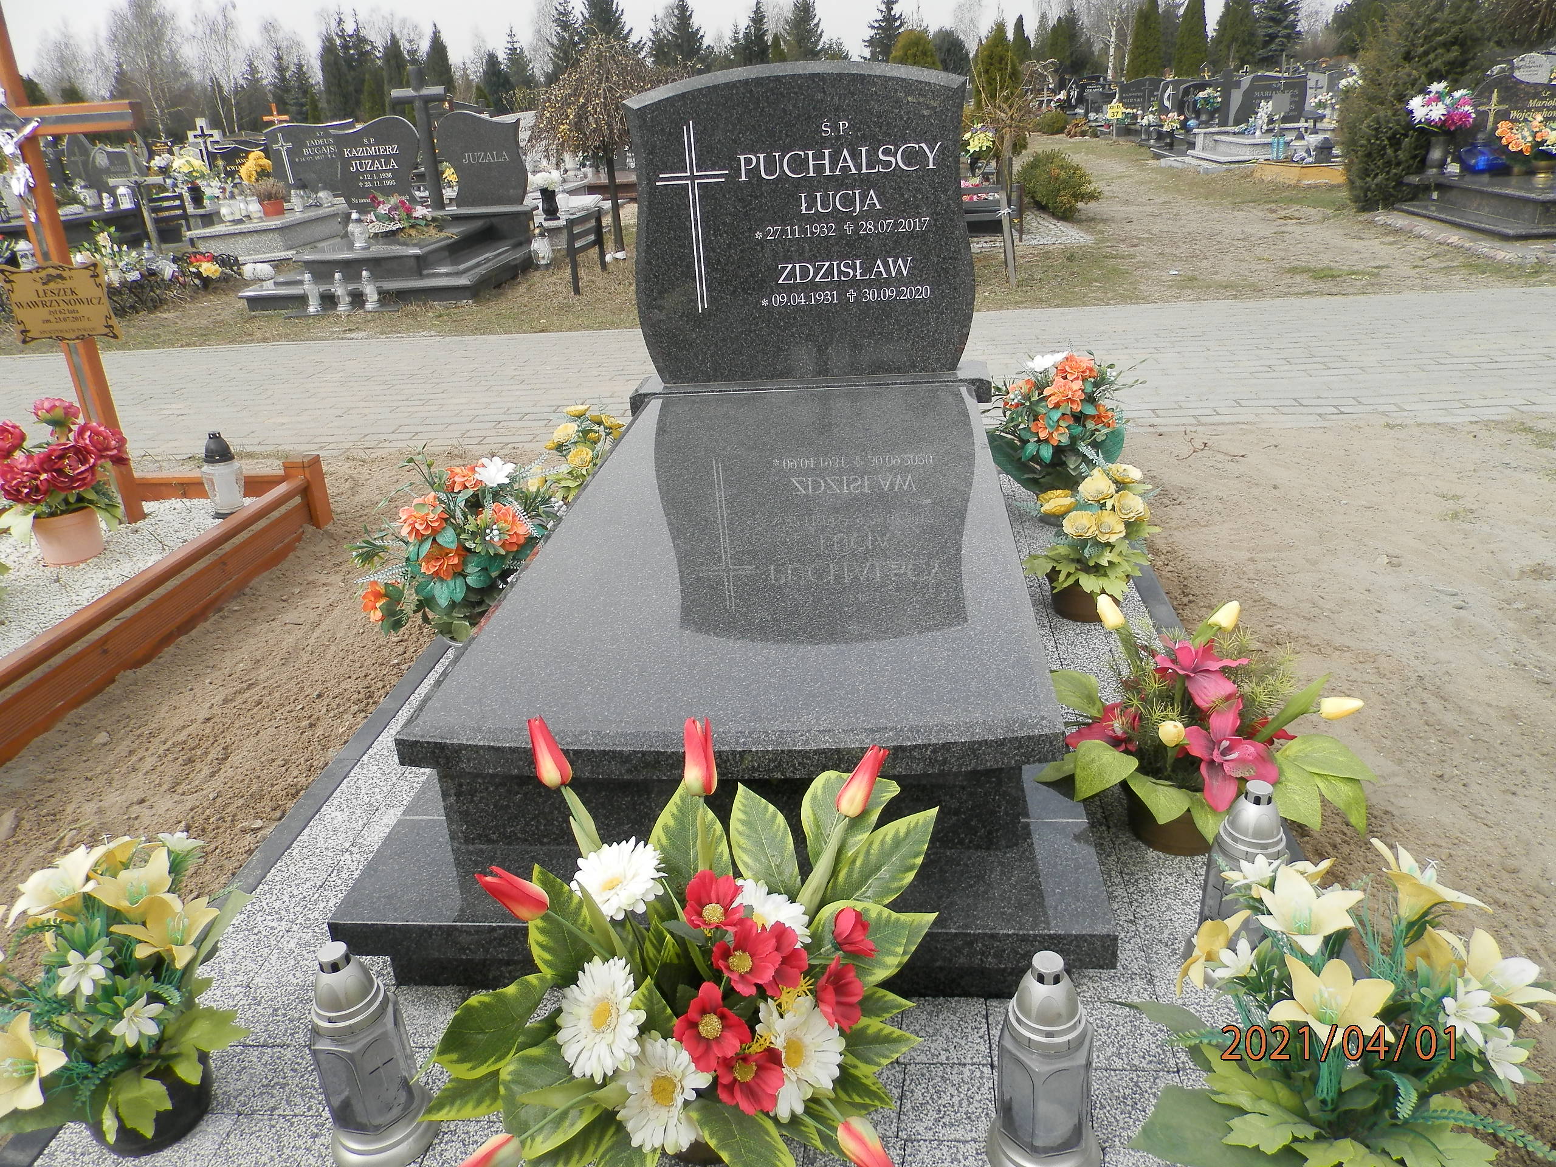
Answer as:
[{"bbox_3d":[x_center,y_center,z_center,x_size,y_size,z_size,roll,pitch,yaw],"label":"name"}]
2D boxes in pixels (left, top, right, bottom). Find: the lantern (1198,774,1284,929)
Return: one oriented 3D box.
[{"bbox_3d":[0.587,0.361,1.406,0.135,0.258,0.135,16,30,38],"label":"lantern"}]

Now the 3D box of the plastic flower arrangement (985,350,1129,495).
[{"bbox_3d":[0.690,-0.359,2.764,0.350,0.400,0.330,-1,23,6],"label":"plastic flower arrangement"}]

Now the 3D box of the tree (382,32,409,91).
[{"bbox_3d":[-12.453,-15.841,36.862,0.957,3.970,0.957,-1,23,7],"label":"tree"}]

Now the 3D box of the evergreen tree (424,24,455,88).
[{"bbox_3d":[-10.580,-15.122,35.054,1.150,4.083,1.150,-1,23,6],"label":"evergreen tree"}]

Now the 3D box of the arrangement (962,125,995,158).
[{"bbox_3d":[1.775,-3.947,10.037,0.340,0.320,0.320,-1,23,6],"label":"arrangement"}]

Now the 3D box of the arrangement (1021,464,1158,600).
[{"bbox_3d":[0.662,-0.083,2.366,0.270,0.310,0.250,-1,23,7],"label":"arrangement"}]

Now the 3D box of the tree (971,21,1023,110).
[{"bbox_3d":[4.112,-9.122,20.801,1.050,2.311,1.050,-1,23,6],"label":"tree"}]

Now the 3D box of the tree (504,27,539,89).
[{"bbox_3d":[-10.848,-20.524,46.974,2.000,4.839,2.000,-1,23,6],"label":"tree"}]

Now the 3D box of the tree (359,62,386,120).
[{"bbox_3d":[-11.316,-13.078,31.576,0.820,2.899,0.820,-1,23,7],"label":"tree"}]

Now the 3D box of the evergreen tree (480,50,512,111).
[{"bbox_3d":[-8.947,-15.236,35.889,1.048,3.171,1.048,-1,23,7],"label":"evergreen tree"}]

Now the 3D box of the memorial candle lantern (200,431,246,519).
[{"bbox_3d":[-1.599,-0.324,3.228,0.118,0.225,0.118,-1,23,6],"label":"memorial candle lantern"}]

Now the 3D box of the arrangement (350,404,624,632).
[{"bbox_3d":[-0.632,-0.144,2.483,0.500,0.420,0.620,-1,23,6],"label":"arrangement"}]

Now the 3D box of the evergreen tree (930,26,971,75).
[{"bbox_3d":[3.831,-10.750,24.504,1.300,2.478,1.300,-1,23,6],"label":"evergreen tree"}]

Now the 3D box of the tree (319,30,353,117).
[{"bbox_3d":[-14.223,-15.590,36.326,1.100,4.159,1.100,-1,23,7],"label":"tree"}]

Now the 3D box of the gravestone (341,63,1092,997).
[{"bbox_3d":[-0.013,-0.387,2.139,0.966,1.135,2.090,-1,23,7],"label":"gravestone"}]

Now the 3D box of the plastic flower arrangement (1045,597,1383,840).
[{"bbox_3d":[0.605,0.224,1.626,0.420,0.340,0.370,-1,23,7],"label":"plastic flower arrangement"}]

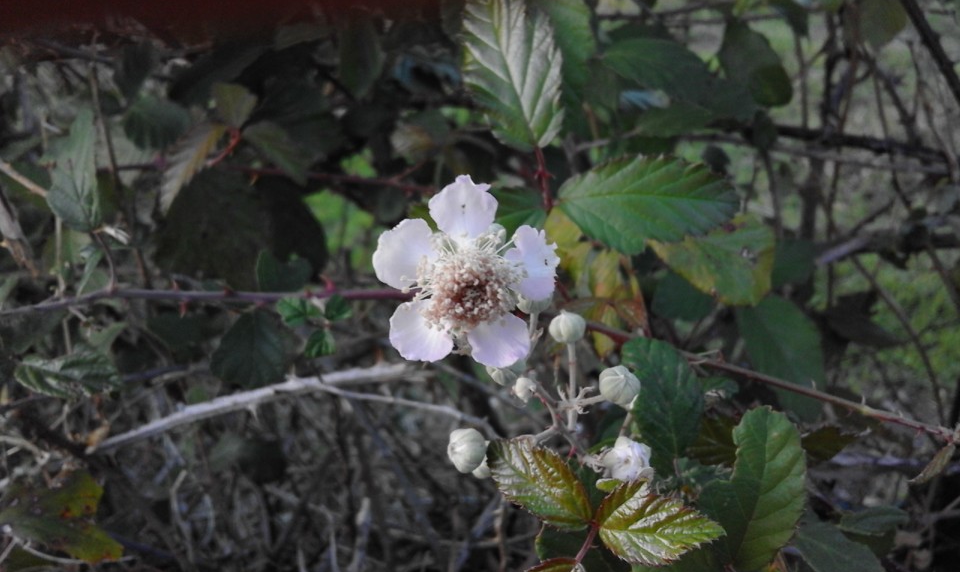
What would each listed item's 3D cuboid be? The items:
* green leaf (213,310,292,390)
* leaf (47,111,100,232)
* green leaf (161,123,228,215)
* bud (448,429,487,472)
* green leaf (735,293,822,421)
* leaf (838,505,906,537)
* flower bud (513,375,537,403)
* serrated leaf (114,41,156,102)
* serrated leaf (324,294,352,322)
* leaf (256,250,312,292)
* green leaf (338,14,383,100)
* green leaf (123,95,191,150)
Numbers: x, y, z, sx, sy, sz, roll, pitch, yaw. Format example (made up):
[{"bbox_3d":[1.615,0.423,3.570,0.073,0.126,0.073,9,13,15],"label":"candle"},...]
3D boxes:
[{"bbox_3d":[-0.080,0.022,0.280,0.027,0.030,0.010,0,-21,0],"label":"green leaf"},{"bbox_3d":[-0.172,-0.049,0.340,0.024,0.053,0.014,3,-10,-17],"label":"leaf"},{"bbox_3d":[-0.125,-0.052,0.350,0.018,0.012,0.051,36,65,-4],"label":"green leaf"},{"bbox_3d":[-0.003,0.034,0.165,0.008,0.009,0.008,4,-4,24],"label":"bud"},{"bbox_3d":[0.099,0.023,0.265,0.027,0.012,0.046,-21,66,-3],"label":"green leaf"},{"bbox_3d":[0.135,0.081,0.275,0.024,0.006,0.013,0,49,0],"label":"leaf"},{"bbox_3d":[0.009,0.021,0.163,0.005,0.005,0.005,-23,18,-2],"label":"flower bud"},{"bbox_3d":[-0.172,-0.107,0.400,0.022,0.032,0.012,11,-21,-15],"label":"serrated leaf"},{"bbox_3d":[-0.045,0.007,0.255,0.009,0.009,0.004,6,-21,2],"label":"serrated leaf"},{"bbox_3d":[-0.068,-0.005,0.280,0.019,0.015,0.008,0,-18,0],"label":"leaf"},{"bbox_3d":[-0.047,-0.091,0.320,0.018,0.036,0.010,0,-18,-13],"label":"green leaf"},{"bbox_3d":[-0.153,-0.077,0.380,0.032,0.029,0.012,2,-24,-5],"label":"green leaf"}]

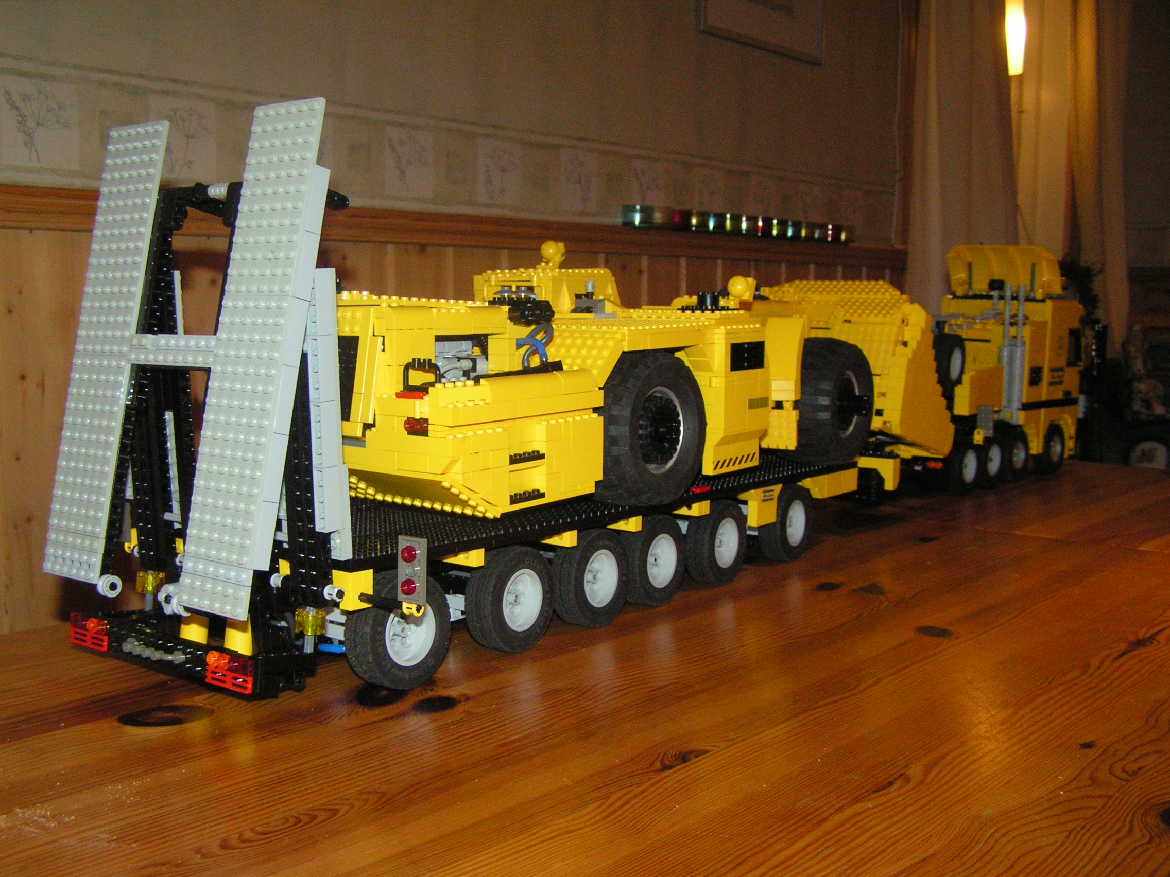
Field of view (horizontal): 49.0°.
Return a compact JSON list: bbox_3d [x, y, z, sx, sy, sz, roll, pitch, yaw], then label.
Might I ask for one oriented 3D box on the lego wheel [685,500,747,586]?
[{"bbox_3d":[0.097,0.076,0.947,0.020,0.062,0.062,4,7,36],"label":"lego wheel"}]

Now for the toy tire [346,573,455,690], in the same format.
[{"bbox_3d":[-0.099,0.101,0.681,0.020,0.062,0.062,4,7,36],"label":"toy tire"}]

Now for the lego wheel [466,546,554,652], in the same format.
[{"bbox_3d":[-0.043,0.094,0.756,0.020,0.062,0.062,4,7,36],"label":"lego wheel"}]

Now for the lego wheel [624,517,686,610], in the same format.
[{"bbox_3d":[0.045,0.083,0.876,0.020,0.062,0.062,4,7,36],"label":"lego wheel"}]

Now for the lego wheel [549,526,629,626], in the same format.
[{"bbox_3d":[0.003,0.088,0.819,0.020,0.062,0.062,4,7,36],"label":"lego wheel"}]

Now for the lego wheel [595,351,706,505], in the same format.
[{"bbox_3d":[0.037,-0.006,0.833,0.044,0.099,0.099,4,7,36],"label":"lego wheel"}]

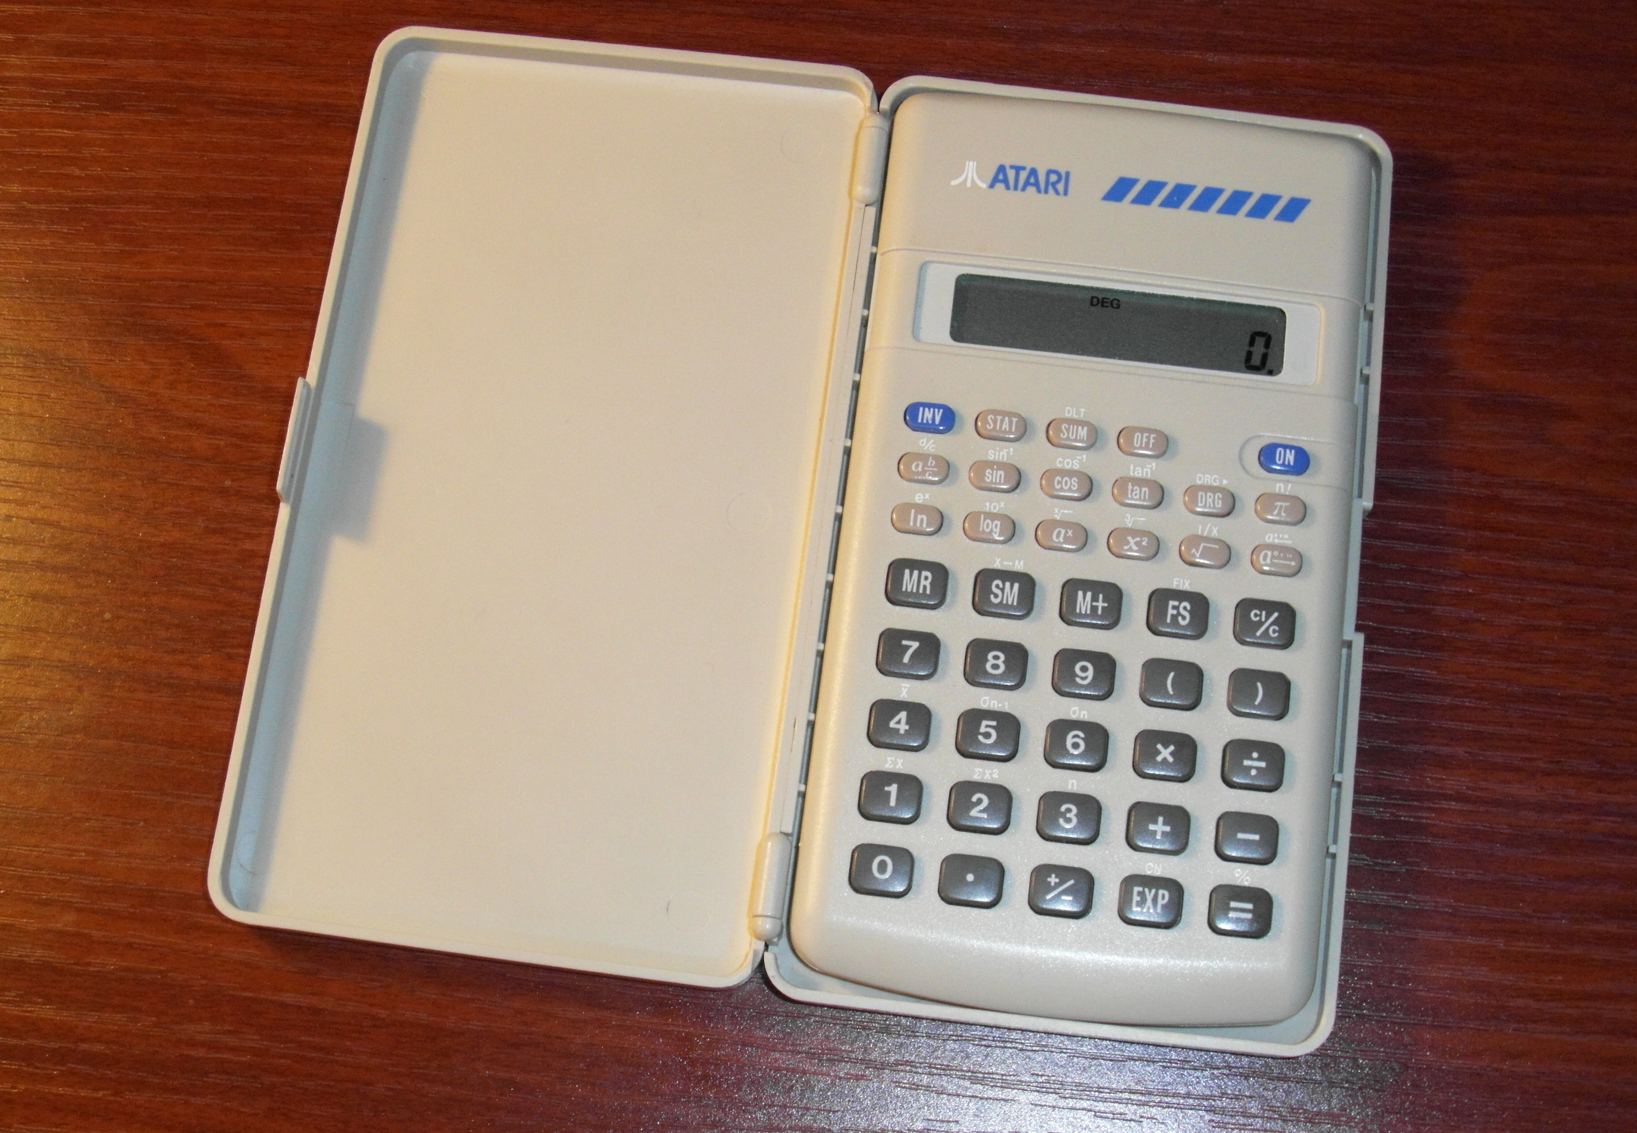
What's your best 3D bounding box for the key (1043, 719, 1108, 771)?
[{"bbox_3d":[0.035,0.024,0.395,0.009,0.002,0.007,6,72,3],"label":"key"}]

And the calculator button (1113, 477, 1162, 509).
[{"bbox_3d":[0.045,-0.011,0.412,0.007,0.002,0.004,7,71,3],"label":"calculator button"}]

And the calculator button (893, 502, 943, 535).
[{"bbox_3d":[0.014,-0.007,0.406,0.007,0.002,0.004,6,72,3],"label":"calculator button"}]

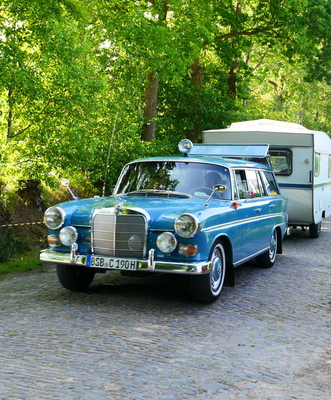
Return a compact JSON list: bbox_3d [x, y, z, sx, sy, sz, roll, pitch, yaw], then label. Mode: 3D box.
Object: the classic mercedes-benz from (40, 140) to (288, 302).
[{"bbox_3d":[0.288,0.142,8.469,1.800,1.600,4.720,2,3,21],"label":"classic mercedes-benz"}]

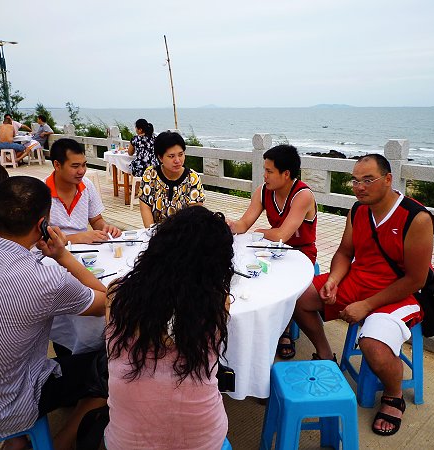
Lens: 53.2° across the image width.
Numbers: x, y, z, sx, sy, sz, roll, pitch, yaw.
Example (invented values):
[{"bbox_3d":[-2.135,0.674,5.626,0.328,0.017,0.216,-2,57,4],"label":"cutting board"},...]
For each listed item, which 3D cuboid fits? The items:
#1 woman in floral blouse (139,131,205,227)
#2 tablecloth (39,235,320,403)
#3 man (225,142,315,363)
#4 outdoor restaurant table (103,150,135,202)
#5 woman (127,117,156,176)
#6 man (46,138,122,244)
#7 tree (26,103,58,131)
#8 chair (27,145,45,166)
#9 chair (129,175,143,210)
[{"bbox_3d":[-0.260,0.091,2.820,0.520,1.360,0.700,-2,15,-9],"label":"woman in floral blouse"},{"bbox_3d":[-0.227,0.552,2.466,1.480,0.760,1.440,0,15,0],"label":"tablecloth"},{"bbox_3d":[0.461,0.144,2.896,0.640,1.320,0.560,-11,18,-35],"label":"man"},{"bbox_3d":[-1.120,-0.784,6.883,1.200,0.750,1.200,-7,17,-26],"label":"outdoor restaurant table"},{"bbox_3d":[-1.070,-0.892,6.284,0.500,1.270,0.700,-6,16,-23],"label":"woman"},{"bbox_3d":[-0.740,0.194,2.475,0.550,1.330,0.750,-12,19,-38],"label":"man"},{"bbox_3d":[-6.469,-3.571,16.116,1.250,1.930,1.250,-7,16,-24],"label":"tree"},{"bbox_3d":[-4.910,-1.886,11.859,0.350,0.460,0.350,-3,15,-11],"label":"chair"},{"bbox_3d":[-1.030,-0.475,6.292,0.360,0.460,0.360,-2,15,-9],"label":"chair"}]

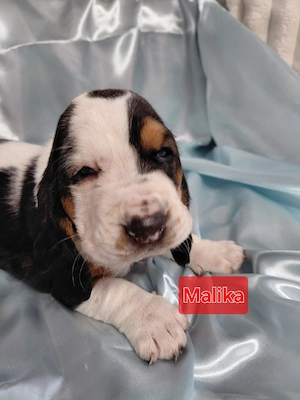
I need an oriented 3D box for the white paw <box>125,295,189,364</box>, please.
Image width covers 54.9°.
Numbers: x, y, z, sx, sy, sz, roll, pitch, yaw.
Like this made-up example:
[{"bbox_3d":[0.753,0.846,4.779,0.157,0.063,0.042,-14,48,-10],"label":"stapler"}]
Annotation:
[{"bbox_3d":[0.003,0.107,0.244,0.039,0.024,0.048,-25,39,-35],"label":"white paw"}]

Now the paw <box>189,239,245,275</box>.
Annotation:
[{"bbox_3d":[0.073,0.062,0.319,0.051,0.024,0.039,3,31,4],"label":"paw"}]

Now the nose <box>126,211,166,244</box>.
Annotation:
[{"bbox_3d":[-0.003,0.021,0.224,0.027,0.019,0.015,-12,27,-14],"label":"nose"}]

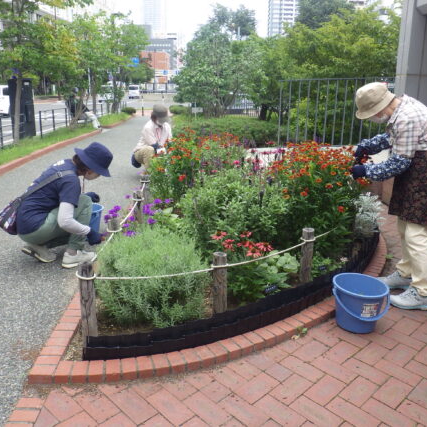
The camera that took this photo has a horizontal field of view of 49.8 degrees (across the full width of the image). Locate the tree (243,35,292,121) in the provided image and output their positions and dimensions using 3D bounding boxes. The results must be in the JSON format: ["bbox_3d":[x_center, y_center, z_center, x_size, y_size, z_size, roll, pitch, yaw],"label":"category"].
[{"bbox_3d":[2.405,-6.057,20.500,2.400,3.800,2.400,2,15,0],"label":"tree"}]

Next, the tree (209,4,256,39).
[{"bbox_3d":[1.642,-14.690,42.000,4.600,9.000,4.600,2,15,0],"label":"tree"}]

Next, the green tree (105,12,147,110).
[{"bbox_3d":[-4.250,-7.053,21.500,2.400,4.600,2.400,2,15,0],"label":"green tree"}]

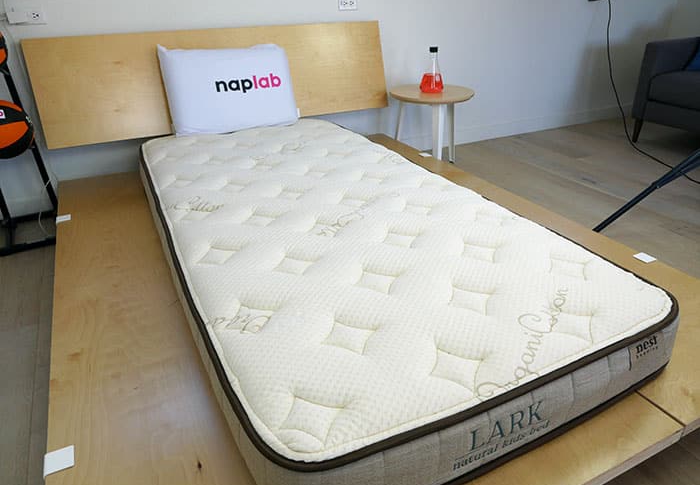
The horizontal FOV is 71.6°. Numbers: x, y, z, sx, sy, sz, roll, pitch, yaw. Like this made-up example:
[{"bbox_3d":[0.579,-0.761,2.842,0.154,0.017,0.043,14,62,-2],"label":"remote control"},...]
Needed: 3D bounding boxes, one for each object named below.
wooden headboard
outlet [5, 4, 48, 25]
[{"bbox_3d":[-0.582,-0.815,2.421,1.718,0.454,0.025,-14,15,-24],"label":"wooden headboard"},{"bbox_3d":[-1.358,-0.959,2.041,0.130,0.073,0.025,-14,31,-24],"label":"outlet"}]

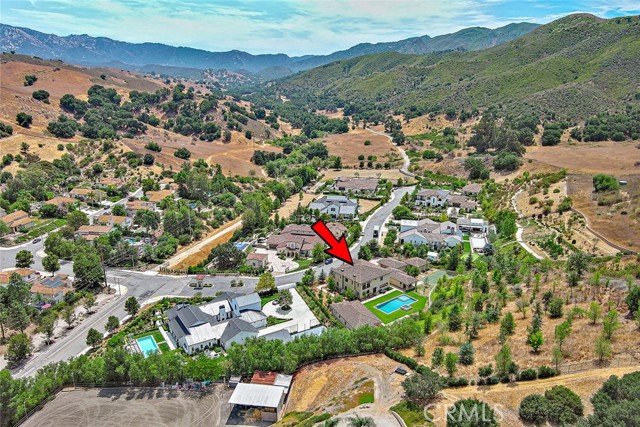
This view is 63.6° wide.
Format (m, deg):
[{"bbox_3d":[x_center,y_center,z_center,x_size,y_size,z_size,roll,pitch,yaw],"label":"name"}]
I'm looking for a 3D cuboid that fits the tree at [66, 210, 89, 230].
[{"bbox_3d":[-118.220,3.410,251.370,10.400,9.150,10.400,0,17,0],"label":"tree"}]

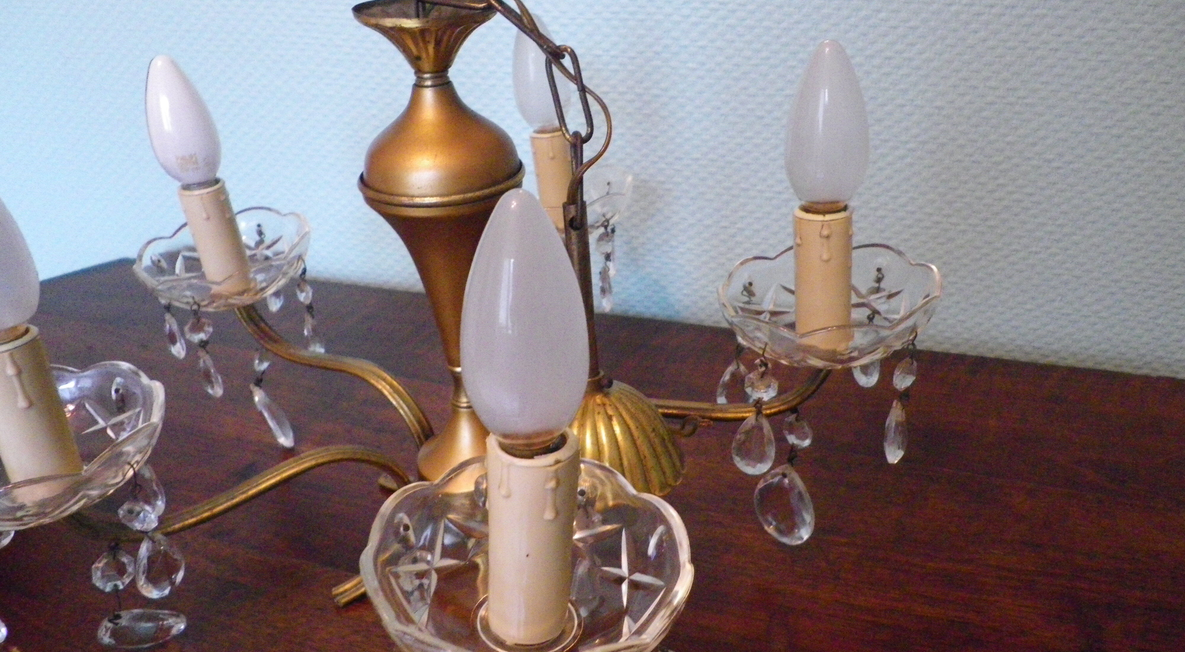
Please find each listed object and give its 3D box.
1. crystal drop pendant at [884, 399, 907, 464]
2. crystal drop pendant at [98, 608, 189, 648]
[{"bbox_3d":[0.138,0.048,0.438,0.011,0.036,0.018,12,28,27],"label":"crystal drop pendant"},{"bbox_3d":[-0.194,0.130,0.412,0.039,0.011,0.023,-5,25,-8],"label":"crystal drop pendant"}]

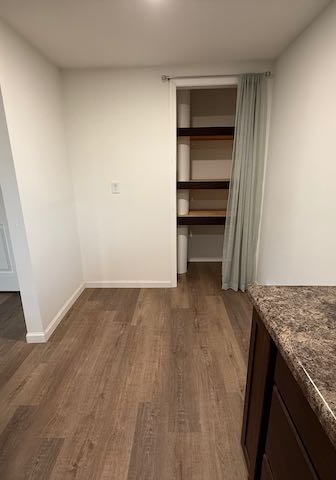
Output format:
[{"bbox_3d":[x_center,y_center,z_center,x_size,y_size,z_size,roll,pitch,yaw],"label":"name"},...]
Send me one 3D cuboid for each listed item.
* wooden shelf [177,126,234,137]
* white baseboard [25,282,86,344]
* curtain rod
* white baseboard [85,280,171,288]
[{"bbox_3d":[0.526,-1.219,2.990,0.867,0.077,0.522,0,16,2],"label":"wooden shelf"},{"bbox_3d":[-1.030,0.653,2.512,0.152,0.084,0.961,0,16,2],"label":"white baseboard"},{"bbox_3d":[0.427,-1.447,2.301,0.964,0.054,0.085,0,16,2],"label":"curtain rod"},{"bbox_3d":[-0.459,0.510,2.968,0.985,0.084,0.020,0,16,2],"label":"white baseboard"}]

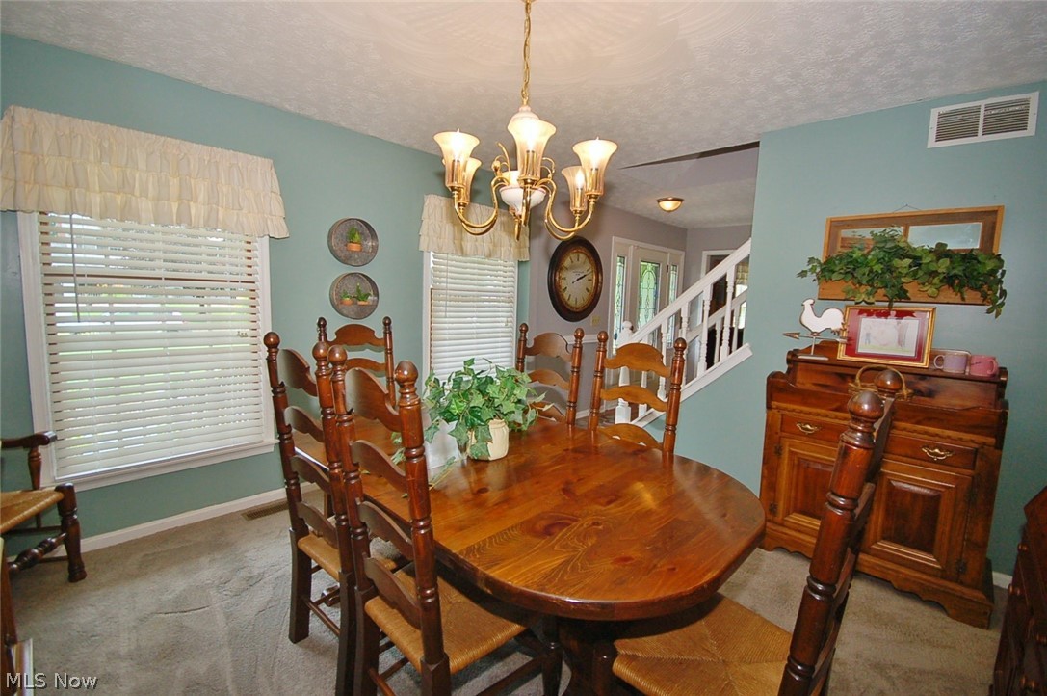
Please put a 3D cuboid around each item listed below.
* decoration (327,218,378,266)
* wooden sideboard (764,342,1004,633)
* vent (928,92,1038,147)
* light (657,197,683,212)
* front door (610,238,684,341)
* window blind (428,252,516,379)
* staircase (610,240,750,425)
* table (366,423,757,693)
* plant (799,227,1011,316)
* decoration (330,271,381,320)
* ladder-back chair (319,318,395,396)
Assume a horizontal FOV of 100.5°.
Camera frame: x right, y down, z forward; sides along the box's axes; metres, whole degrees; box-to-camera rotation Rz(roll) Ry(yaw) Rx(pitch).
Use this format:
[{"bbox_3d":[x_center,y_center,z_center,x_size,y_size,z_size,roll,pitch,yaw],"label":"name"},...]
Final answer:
[{"bbox_3d":[-1.153,-0.711,2.970,0.070,0.325,0.325,8,9,44],"label":"decoration"},{"bbox_3d":[1.825,0.578,2.293,0.890,1.160,0.480,8,9,40],"label":"wooden sideboard"},{"bbox_3d":[2.224,-1.106,2.129,0.365,0.200,0.025,8,9,40],"label":"vent"},{"bbox_3d":[1.513,-1.472,4.488,0.265,0.150,0.265,8,9,44],"label":"light"},{"bbox_3d":[1.709,-0.317,5.891,0.120,2.110,1.830,8,9,44],"label":"front door"},{"bbox_3d":[-0.414,-0.292,3.831,0.060,1.570,0.940,8,9,44],"label":"window blind"},{"bbox_3d":[1.138,0.122,3.247,0.980,1.740,0.110,8,9,40],"label":"staircase"},{"bbox_3d":[-0.111,0.777,1.708,1.760,0.760,1.070,8,9,41],"label":"table"},{"bbox_3d":[1.926,-0.405,2.291,0.820,0.440,0.220,8,9,40],"label":"plant"},{"bbox_3d":[-1.162,-0.358,3.013,0.070,0.325,0.325,8,9,44],"label":"decoration"},{"bbox_3d":[-0.853,0.433,2.550,0.490,1.200,0.480,8,9,42],"label":"ladder-back chair"}]

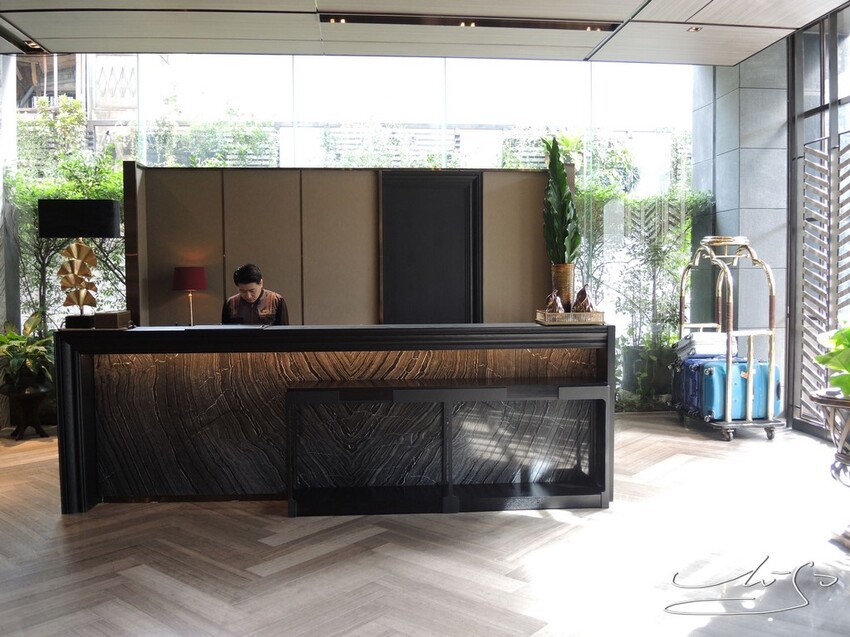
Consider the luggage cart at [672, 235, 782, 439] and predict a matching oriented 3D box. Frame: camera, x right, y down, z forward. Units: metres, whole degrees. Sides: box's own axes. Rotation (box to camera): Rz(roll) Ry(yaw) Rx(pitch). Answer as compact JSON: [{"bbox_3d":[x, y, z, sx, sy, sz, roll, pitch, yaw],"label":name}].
[{"bbox_3d":[2.736,0.149,6.337,0.610,1.780,1.040,-1,3,-6],"label":"luggage cart"}]

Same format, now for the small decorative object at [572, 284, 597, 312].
[{"bbox_3d":[1.012,-0.096,4.361,0.152,0.233,0.140,-1,3,-3],"label":"small decorative object"}]

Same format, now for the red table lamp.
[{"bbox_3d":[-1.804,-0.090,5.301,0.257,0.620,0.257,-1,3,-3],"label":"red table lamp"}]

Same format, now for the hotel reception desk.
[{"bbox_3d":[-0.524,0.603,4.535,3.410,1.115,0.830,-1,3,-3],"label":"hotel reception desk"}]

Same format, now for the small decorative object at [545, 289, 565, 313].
[{"bbox_3d":[0.825,-0.081,4.362,0.132,0.206,0.125,-1,3,-3],"label":"small decorative object"}]

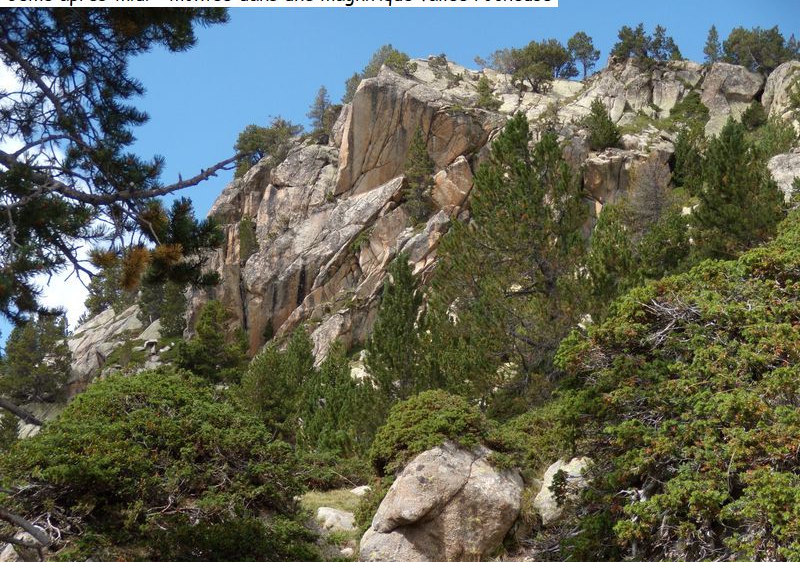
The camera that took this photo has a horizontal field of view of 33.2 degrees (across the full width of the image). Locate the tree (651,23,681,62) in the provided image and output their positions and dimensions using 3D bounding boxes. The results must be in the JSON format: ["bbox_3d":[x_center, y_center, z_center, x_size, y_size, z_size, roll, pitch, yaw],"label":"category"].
[{"bbox_3d":[24.853,-22.247,125.000,2.984,3.765,2.835,0,-12,0],"label":"tree"}]

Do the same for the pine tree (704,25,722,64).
[{"bbox_3d":[29.937,-22.590,128.000,1.719,3.854,1.719,0,-12,0],"label":"pine tree"}]

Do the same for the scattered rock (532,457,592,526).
[{"bbox_3d":[2.025,2.589,16.500,0.827,0.828,0.670,0,-12,0],"label":"scattered rock"}]

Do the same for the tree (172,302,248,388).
[{"bbox_3d":[-9.282,3.014,66.000,3.644,4.287,3.279,0,-12,0],"label":"tree"}]

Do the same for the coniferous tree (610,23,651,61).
[{"bbox_3d":[21.495,-22.247,125.000,3.730,3.765,3.544,0,-12,0],"label":"coniferous tree"}]

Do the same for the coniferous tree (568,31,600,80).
[{"bbox_3d":[17.112,-21.038,125.000,3.171,4.746,3.012,0,-12,0],"label":"coniferous tree"}]

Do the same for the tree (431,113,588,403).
[{"bbox_3d":[2.941,-0.669,36.000,4.244,8.045,3.819,0,-12,0],"label":"tree"}]

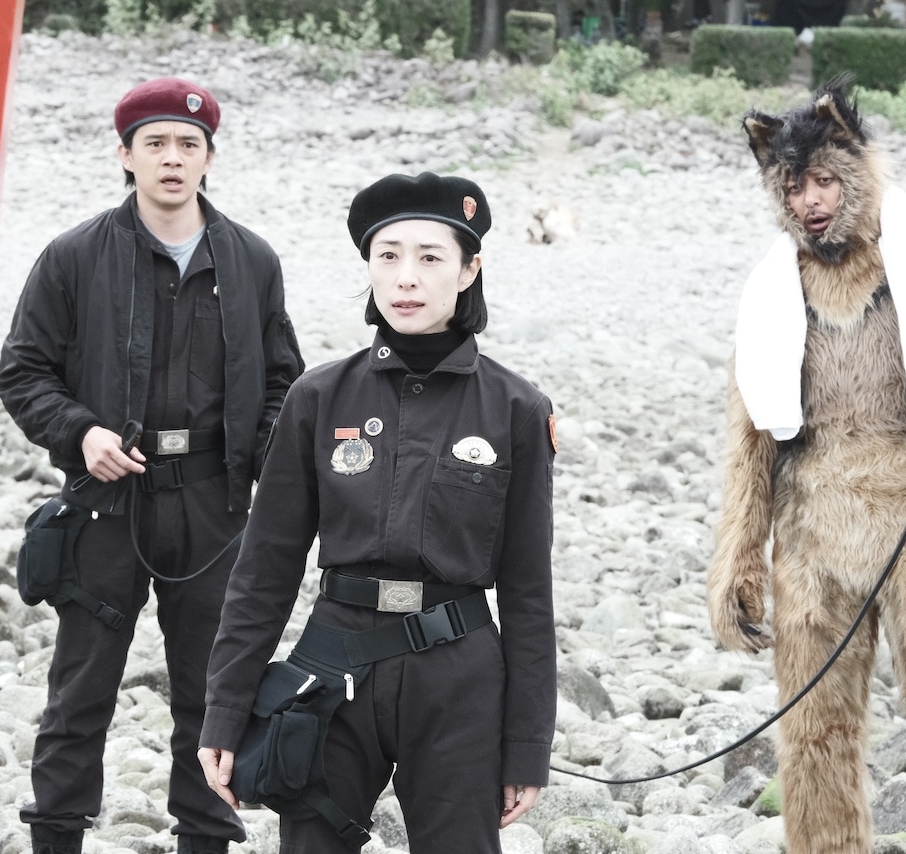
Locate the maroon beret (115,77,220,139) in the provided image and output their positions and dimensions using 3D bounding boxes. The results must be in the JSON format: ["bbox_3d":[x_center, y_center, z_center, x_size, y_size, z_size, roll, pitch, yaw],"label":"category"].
[{"bbox_3d":[-0.571,-0.639,13.800,0.200,0.115,0.240,0,3,-8],"label":"maroon beret"}]

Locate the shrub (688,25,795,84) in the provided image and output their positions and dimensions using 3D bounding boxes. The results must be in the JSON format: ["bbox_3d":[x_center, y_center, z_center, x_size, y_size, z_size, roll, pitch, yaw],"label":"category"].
[{"bbox_3d":[3.777,-4.820,90.000,1.300,0.800,0.800,0,3,0],"label":"shrub"}]

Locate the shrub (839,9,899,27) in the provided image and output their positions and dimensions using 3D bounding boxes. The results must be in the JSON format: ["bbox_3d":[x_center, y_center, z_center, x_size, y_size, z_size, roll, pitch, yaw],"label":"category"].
[{"bbox_3d":[5.735,-5.446,95.000,0.850,0.650,0.800,0,3,0],"label":"shrub"}]

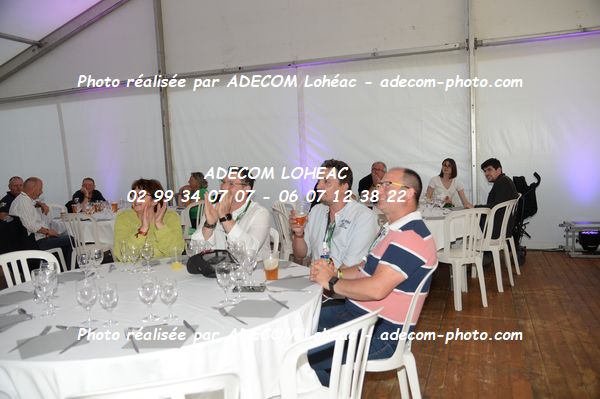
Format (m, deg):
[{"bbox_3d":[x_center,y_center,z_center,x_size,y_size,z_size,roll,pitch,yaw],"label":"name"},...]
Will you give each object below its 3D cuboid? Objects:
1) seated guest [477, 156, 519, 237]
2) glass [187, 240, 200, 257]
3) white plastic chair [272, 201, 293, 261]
[{"bbox_3d":[2.117,0.179,5.359,0.760,1.300,0.520,-1,5,21],"label":"seated guest"},{"bbox_3d":[-0.577,0.307,2.549,0.070,0.155,0.070,-3,5,0],"label":"glass"},{"bbox_3d":[-0.096,0.504,4.809,0.550,0.880,0.450,-7,6,-41],"label":"white plastic chair"}]

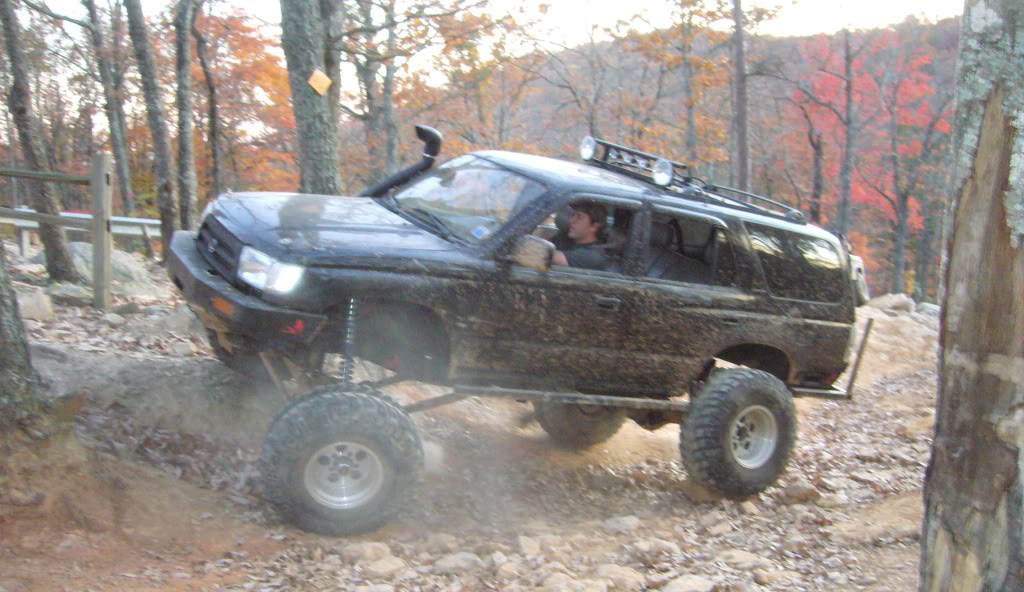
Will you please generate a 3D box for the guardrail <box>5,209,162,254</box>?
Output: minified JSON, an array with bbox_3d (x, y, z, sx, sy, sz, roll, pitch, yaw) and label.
[{"bbox_3d":[-6.886,-1.034,16.600,2.600,0.720,0.280,5,3,-5],"label":"guardrail"}]

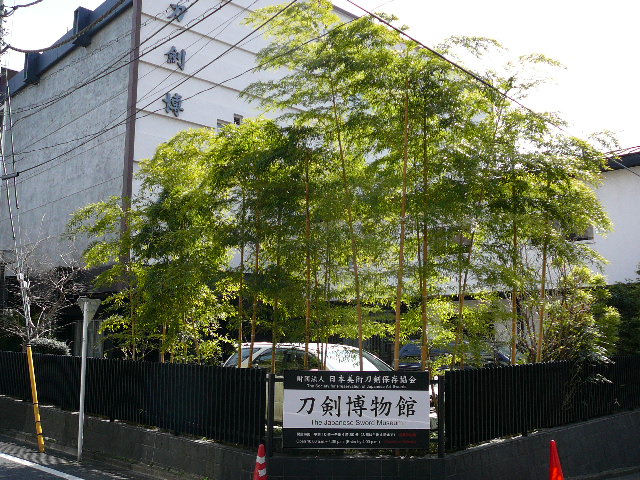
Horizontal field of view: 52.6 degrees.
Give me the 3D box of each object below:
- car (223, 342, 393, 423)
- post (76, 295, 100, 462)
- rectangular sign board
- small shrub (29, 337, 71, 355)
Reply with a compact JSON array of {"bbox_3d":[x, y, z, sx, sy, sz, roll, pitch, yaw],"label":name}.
[{"bbox_3d":[0.060,2.523,11.124,1.700,1.480,4.300,7,-10,-42],"label":"car"},{"bbox_3d":[-4.030,2.374,11.093,0.090,2.770,0.500,-6,-10,40],"label":"post"},{"bbox_3d":[0.455,2.096,7.993,1.810,0.930,0.050,0,-8,0],"label":"rectangular sign board"},{"bbox_3d":[-6.220,2.731,14.869,1.050,1.000,1.000,8,-11,-44],"label":"small shrub"}]

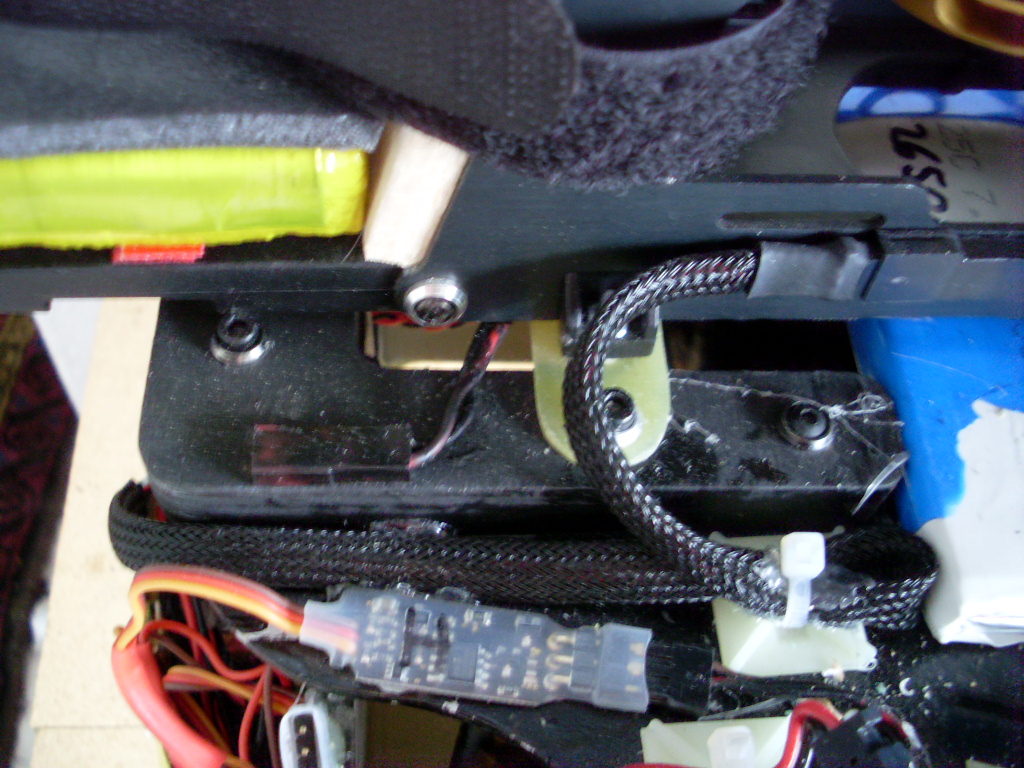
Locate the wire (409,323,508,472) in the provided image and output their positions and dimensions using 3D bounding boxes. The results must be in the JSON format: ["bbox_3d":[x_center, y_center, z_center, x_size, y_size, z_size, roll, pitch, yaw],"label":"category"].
[{"bbox_3d":[-0.006,0.001,0.134,0.003,0.006,0.021,25,57,18],"label":"wire"}]

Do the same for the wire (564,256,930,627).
[{"bbox_3d":[0.027,0.007,0.130,0.043,0.030,0.031,0,53,0],"label":"wire"}]

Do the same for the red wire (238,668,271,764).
[{"bbox_3d":[-0.033,0.041,0.140,0.002,0.006,0.011,10,54,7],"label":"red wire"}]

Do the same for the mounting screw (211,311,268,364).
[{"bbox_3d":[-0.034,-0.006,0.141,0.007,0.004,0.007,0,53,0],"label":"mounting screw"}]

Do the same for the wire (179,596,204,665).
[{"bbox_3d":[-0.042,0.032,0.147,0.001,0.008,0.007,-11,54,-8],"label":"wire"}]

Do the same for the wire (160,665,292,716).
[{"bbox_3d":[-0.036,0.038,0.141,0.017,0.007,0.002,10,54,8],"label":"wire"}]

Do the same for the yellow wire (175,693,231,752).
[{"bbox_3d":[-0.040,0.044,0.146,0.008,0.007,0.001,35,60,23],"label":"yellow wire"}]

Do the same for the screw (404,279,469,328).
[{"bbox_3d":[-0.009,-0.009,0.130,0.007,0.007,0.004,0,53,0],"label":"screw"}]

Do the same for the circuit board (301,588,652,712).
[{"bbox_3d":[-0.004,0.032,0.135,0.041,0.004,0.010,6,53,5],"label":"circuit board"}]

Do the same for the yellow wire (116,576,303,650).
[{"bbox_3d":[-0.036,0.027,0.130,0.022,0.010,0.005,0,53,0],"label":"yellow wire"}]

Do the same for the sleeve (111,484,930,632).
[{"bbox_3d":[0.001,0.020,0.136,0.099,0.010,0.016,0,53,0],"label":"sleeve"}]

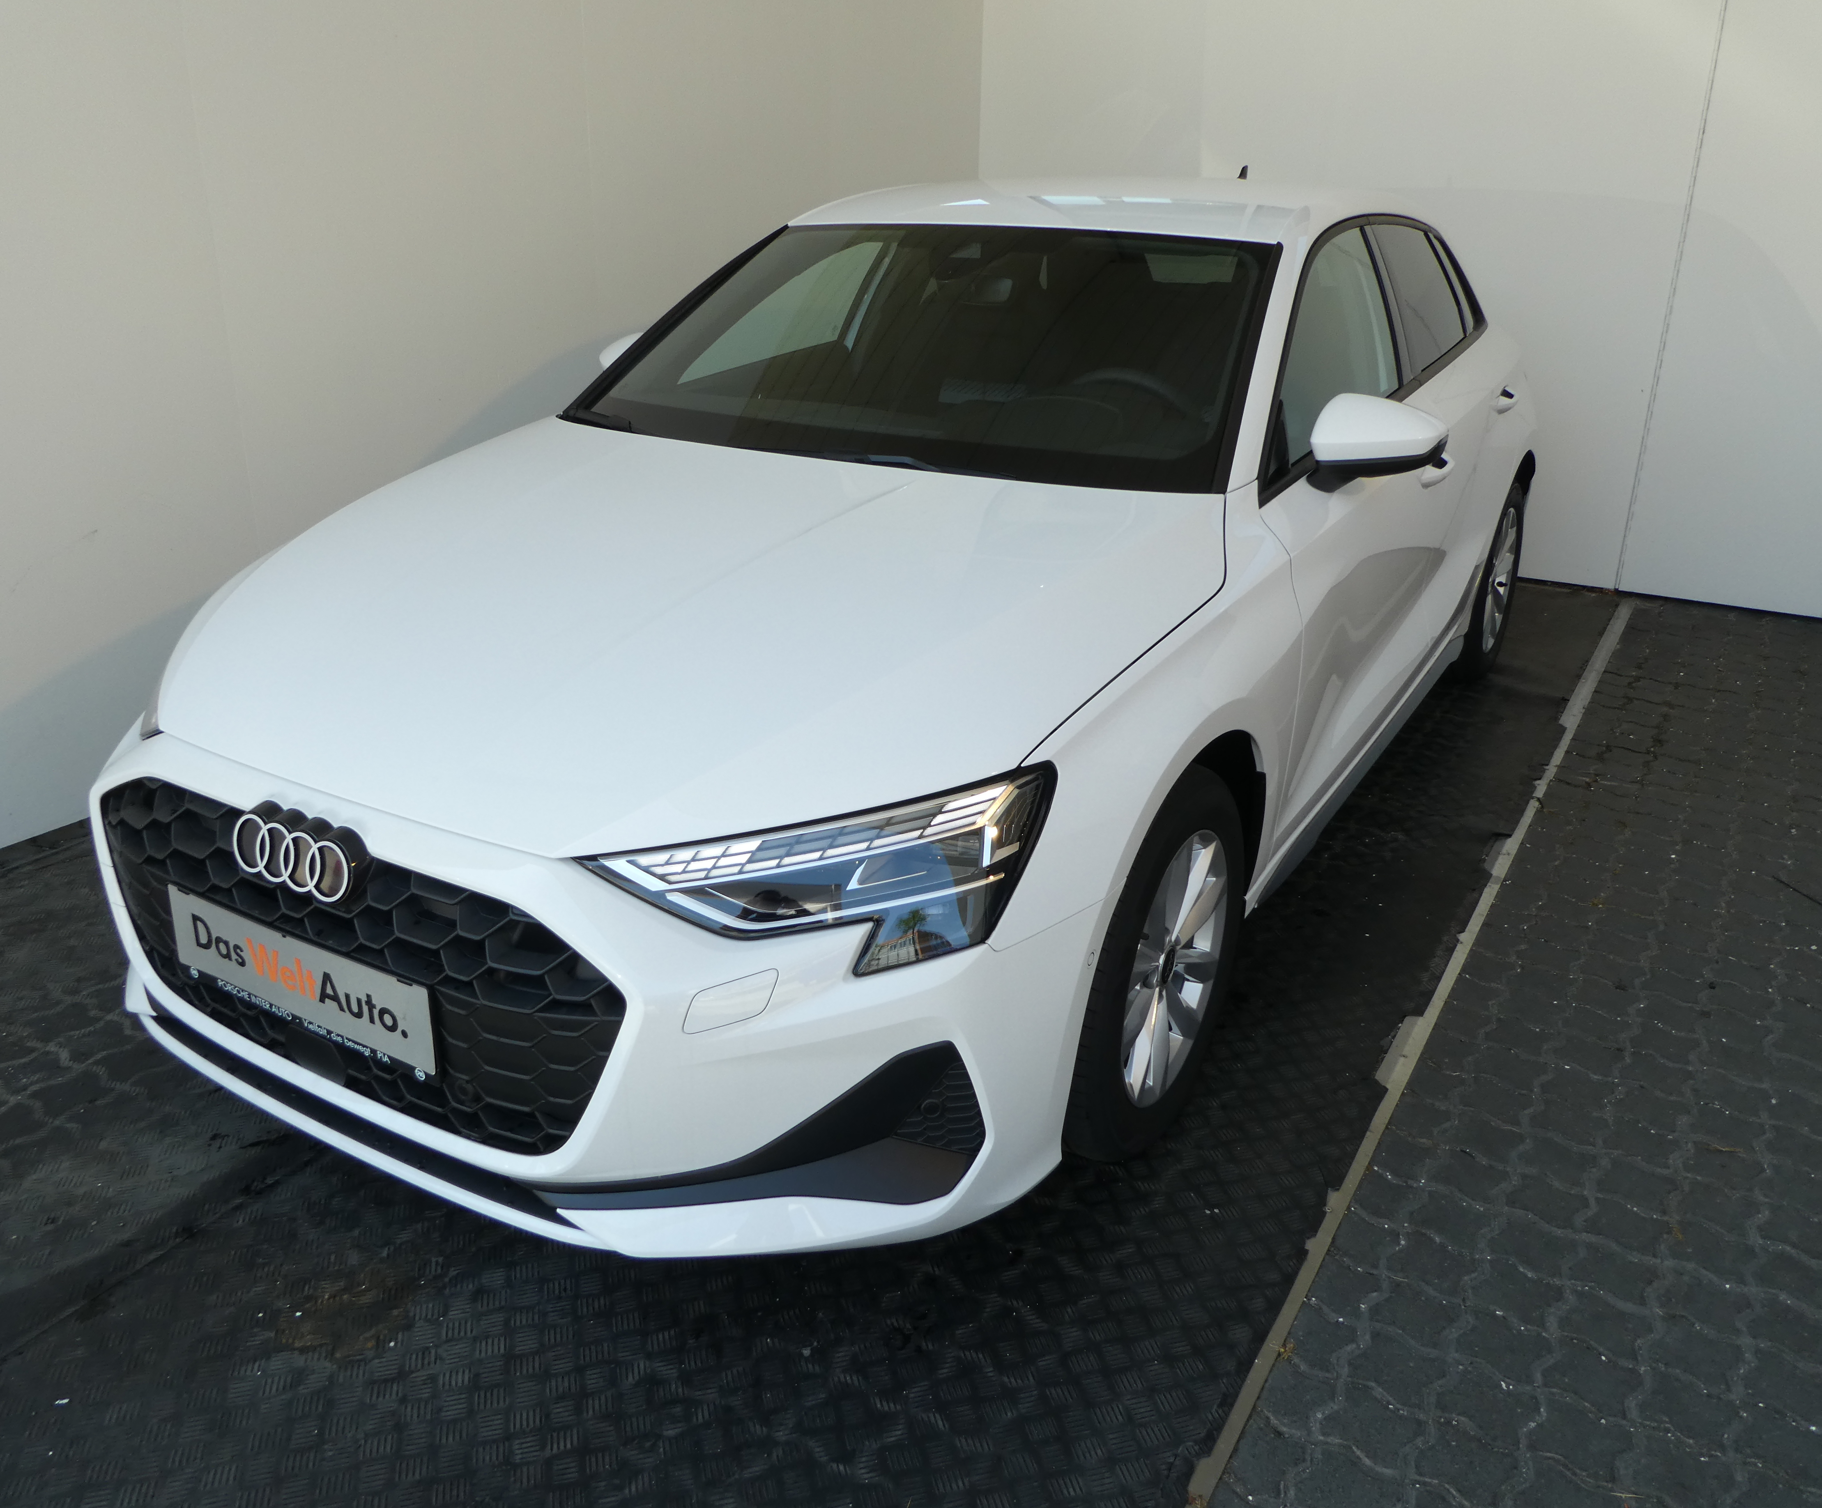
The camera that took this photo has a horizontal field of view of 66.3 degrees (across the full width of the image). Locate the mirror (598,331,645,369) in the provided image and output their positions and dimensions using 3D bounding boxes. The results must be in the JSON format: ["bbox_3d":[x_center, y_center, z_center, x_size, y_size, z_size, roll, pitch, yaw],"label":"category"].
[{"bbox_3d":[-0.706,-0.914,3.314,0.235,0.155,0.170,13,26,29],"label":"mirror"}]

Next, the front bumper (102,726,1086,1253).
[{"bbox_3d":[-0.652,0.236,2.047,1.790,0.560,0.580,13,26,29],"label":"front bumper"}]

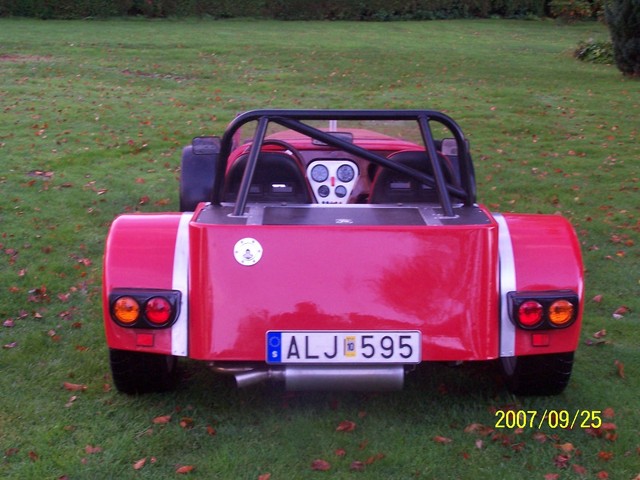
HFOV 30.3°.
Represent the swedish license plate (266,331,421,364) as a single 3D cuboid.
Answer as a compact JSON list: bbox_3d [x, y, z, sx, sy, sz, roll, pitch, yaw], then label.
[{"bbox_3d":[0.081,0.363,4.000,0.525,0.115,0.020,0,14,0],"label":"swedish license plate"}]

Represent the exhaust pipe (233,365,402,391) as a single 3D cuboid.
[{"bbox_3d":[-0.005,0.473,4.070,0.585,0.095,0.110,0,14,0],"label":"exhaust pipe"}]

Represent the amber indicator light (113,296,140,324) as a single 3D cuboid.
[{"bbox_3d":[-0.656,0.239,4.010,0.090,0.090,0.040,0,14,0],"label":"amber indicator light"}]

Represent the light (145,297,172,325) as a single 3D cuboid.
[{"bbox_3d":[-0.547,0.241,4.010,0.090,0.090,0.040,0,14,0],"label":"light"}]

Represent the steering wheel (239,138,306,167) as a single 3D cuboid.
[{"bbox_3d":[-0.217,-0.301,5.400,0.320,0.320,0.060,0,-6,0],"label":"steering wheel"}]

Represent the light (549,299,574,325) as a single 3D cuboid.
[{"bbox_3d":[0.823,0.248,4.030,0.090,0.090,0.040,0,14,0],"label":"light"}]

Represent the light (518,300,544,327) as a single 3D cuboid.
[{"bbox_3d":[0.721,0.250,4.030,0.090,0.090,0.040,0,14,0],"label":"light"}]

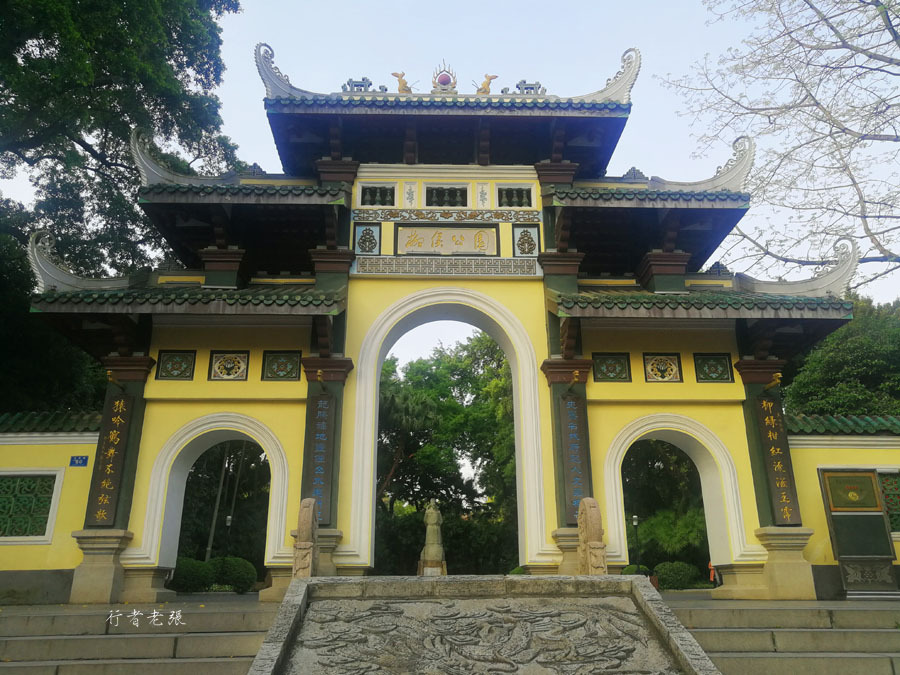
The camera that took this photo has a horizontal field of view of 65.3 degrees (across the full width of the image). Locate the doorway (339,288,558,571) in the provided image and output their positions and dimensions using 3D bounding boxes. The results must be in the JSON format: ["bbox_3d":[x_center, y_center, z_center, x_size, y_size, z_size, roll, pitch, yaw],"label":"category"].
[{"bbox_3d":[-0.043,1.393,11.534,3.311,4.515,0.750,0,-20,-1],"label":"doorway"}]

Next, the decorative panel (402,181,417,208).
[{"bbox_3d":[-0.645,-2.346,11.626,0.227,0.505,0.060,0,-19,-2],"label":"decorative panel"}]

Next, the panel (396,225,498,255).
[{"bbox_3d":[-0.054,-1.783,13.124,1.886,0.595,0.100,0,-20,-2],"label":"panel"}]

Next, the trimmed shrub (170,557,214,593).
[{"bbox_3d":[-5.623,5.168,15.302,0.993,0.754,1.040,0,-20,-2],"label":"trimmed shrub"}]

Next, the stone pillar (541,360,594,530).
[{"bbox_3d":[2.011,1.816,11.767,0.842,2.763,0.750,0,-20,-2],"label":"stone pillar"}]

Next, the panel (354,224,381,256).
[{"bbox_3d":[-1.320,-1.588,11.350,0.428,0.568,0.070,0,-19,-2],"label":"panel"}]

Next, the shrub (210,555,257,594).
[{"bbox_3d":[-3.646,3.995,11.793,0.808,0.603,0.808,0,-20,-1],"label":"shrub"}]

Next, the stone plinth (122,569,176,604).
[{"bbox_3d":[-4.285,3.501,9.930,0.610,0.449,0.840,0,-19,-2],"label":"stone plinth"}]

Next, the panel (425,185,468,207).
[{"bbox_3d":[-0.057,-2.518,12.621,0.765,0.451,0.120,0,-20,-1],"label":"panel"}]

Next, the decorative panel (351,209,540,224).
[{"bbox_3d":[-0.040,-1.980,11.498,3.142,0.226,0.080,0,-19,-2],"label":"decorative panel"}]

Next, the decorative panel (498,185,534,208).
[{"bbox_3d":[1.245,-2.700,13.552,0.724,0.529,0.150,0,-20,-2],"label":"decorative panel"}]

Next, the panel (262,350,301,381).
[{"bbox_3d":[-2.747,0.469,11.460,0.630,0.510,0.070,0,-20,-1],"label":"panel"}]

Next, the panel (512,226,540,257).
[{"bbox_3d":[1.254,-1.573,11.418,0.444,0.582,0.070,0,-19,-2],"label":"panel"}]

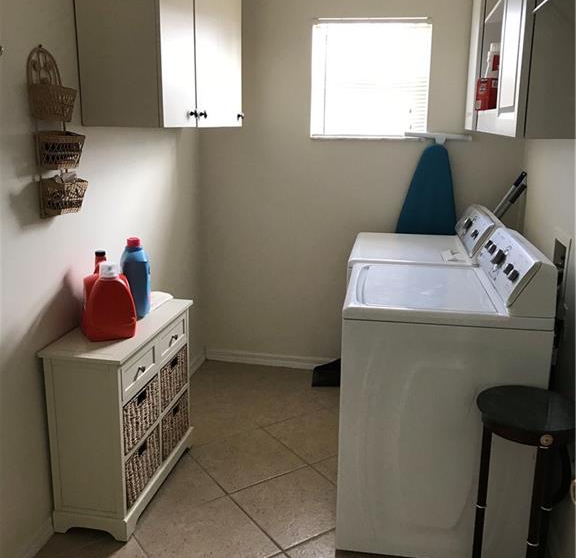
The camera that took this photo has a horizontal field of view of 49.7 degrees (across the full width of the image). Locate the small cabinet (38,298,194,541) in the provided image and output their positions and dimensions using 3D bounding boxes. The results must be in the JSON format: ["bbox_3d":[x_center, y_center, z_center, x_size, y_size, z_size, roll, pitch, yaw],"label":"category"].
[{"bbox_3d":[-0.646,0.523,2.534,0.307,0.697,0.723,3,14,10],"label":"small cabinet"}]

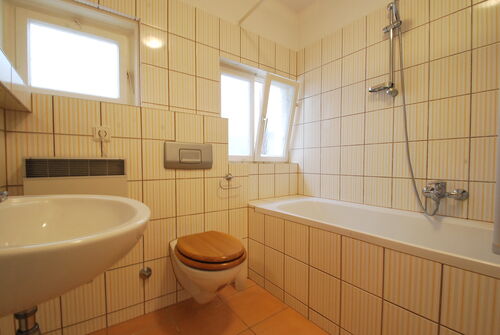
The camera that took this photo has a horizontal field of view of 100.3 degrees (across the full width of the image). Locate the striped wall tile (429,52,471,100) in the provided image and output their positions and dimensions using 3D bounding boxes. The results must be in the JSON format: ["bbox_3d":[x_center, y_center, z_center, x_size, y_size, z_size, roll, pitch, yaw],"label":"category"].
[{"bbox_3d":[1.219,-0.552,1.275,0.010,0.250,0.200,-1,2,-36],"label":"striped wall tile"}]

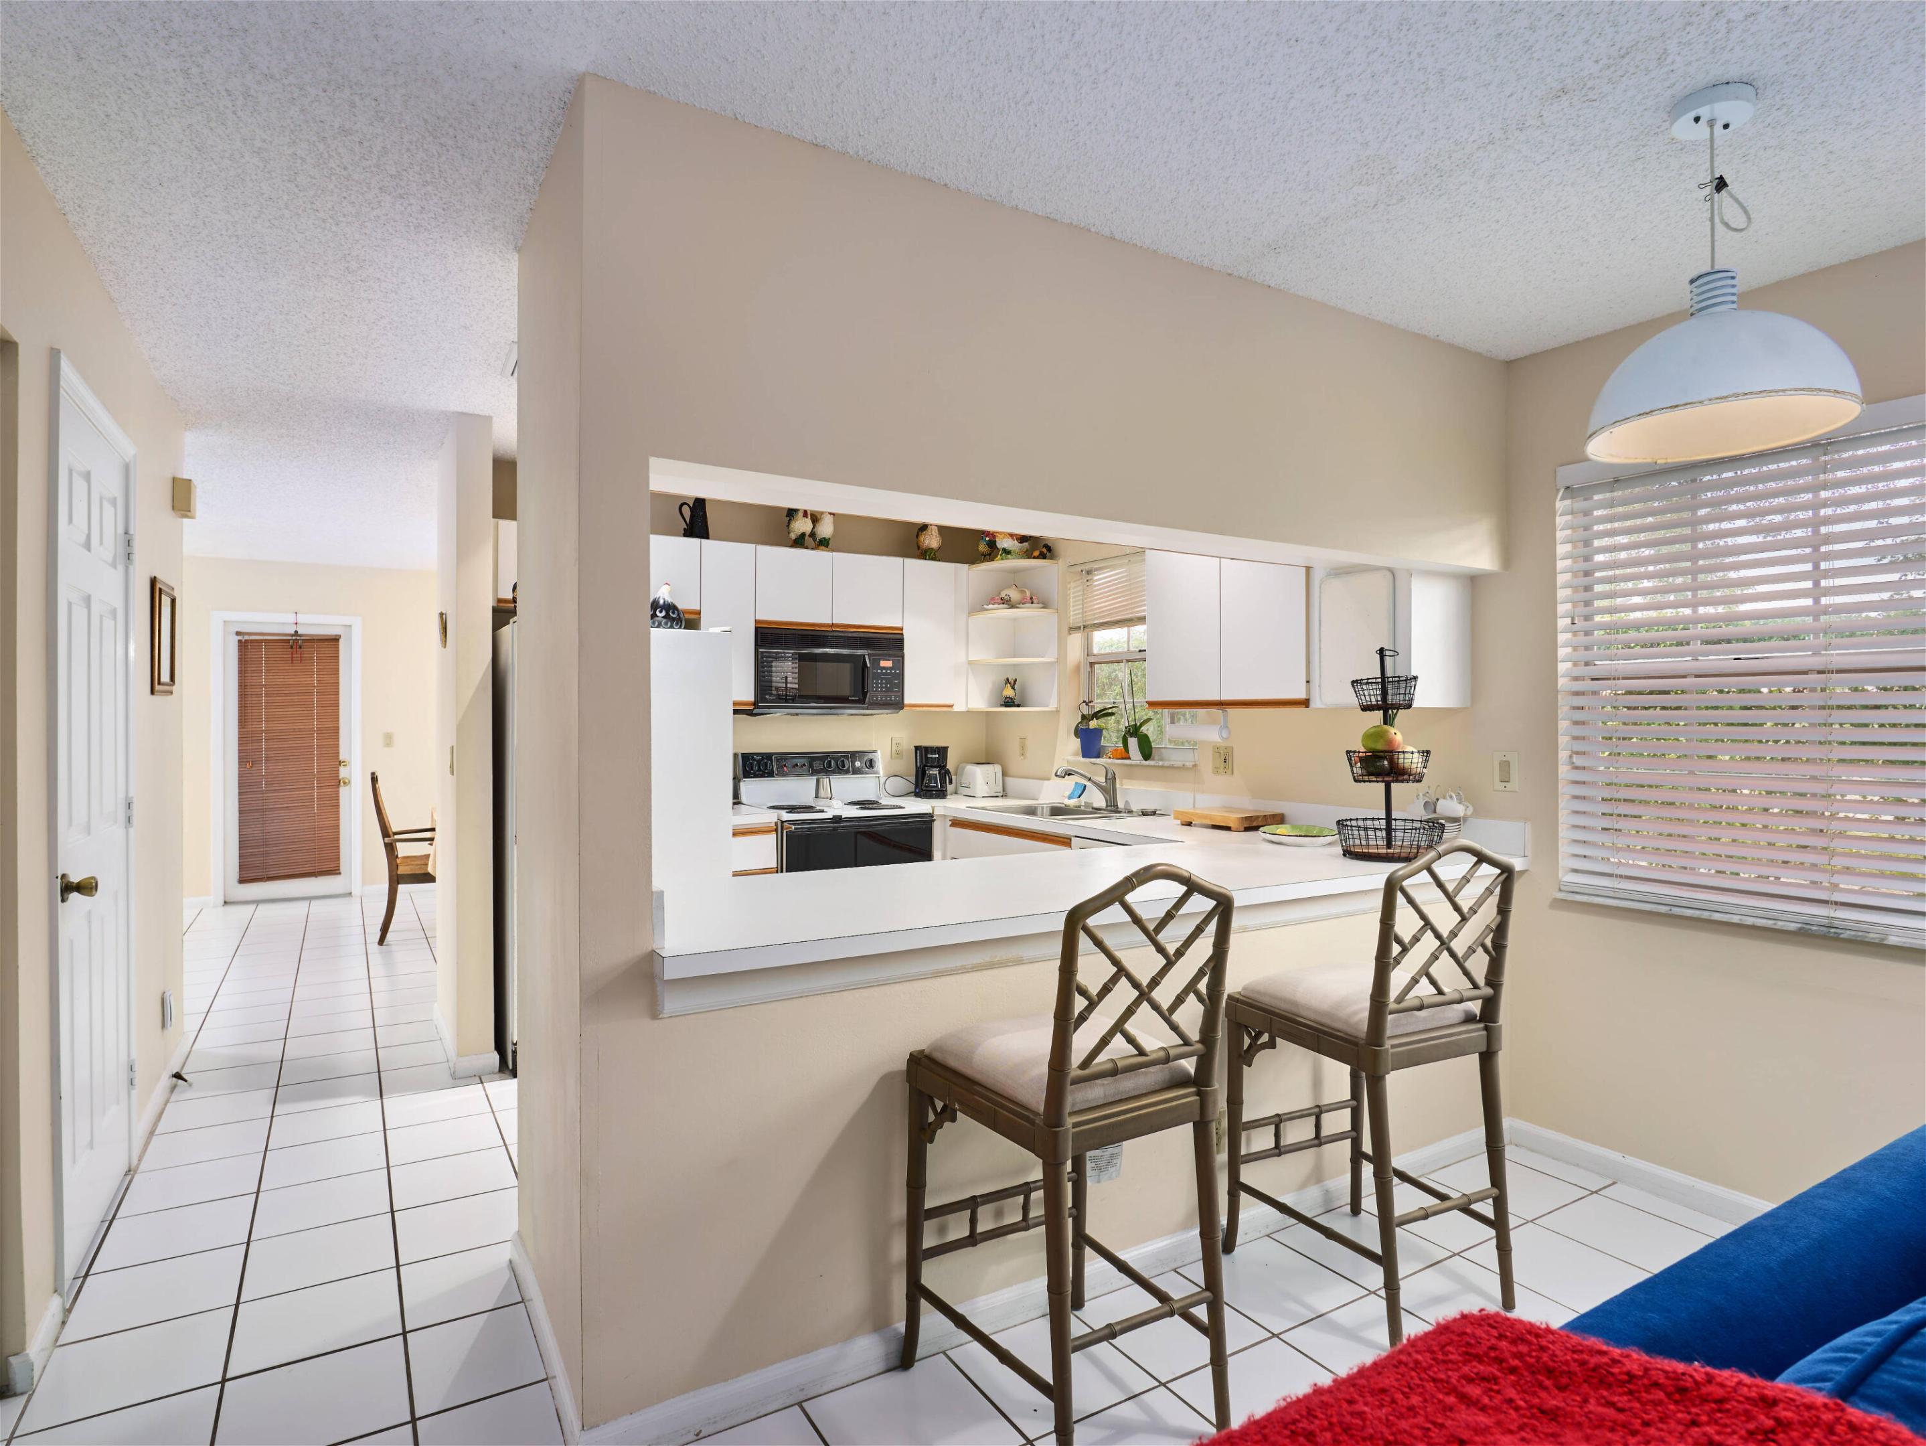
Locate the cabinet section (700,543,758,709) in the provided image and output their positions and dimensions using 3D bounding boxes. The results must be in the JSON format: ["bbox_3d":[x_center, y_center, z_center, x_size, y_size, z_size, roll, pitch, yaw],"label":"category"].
[{"bbox_3d":[-1.151,-0.442,4.697,0.264,0.761,0.320,0,0,-31],"label":"cabinet section"}]

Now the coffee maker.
[{"bbox_3d":[-0.165,0.266,5.371,0.181,0.277,0.202,0,0,-21],"label":"coffee maker"}]

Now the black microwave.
[{"bbox_3d":[-0.729,-0.269,5.021,0.778,0.417,0.403,0,0,-31],"label":"black microwave"}]

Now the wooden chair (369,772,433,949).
[{"bbox_3d":[-3.375,0.806,6.322,0.595,1.018,0.564,0,0,-27],"label":"wooden chair"}]

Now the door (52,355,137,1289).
[{"bbox_3d":[-2.257,0.275,2.605,0.060,2.081,0.806,0,0,-32],"label":"door"}]

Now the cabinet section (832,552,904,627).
[{"bbox_3d":[-0.542,-0.638,5.062,0.388,0.368,0.320,0,0,-31],"label":"cabinet section"}]

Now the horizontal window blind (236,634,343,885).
[{"bbox_3d":[-4.989,0.265,7.436,0.649,1.806,0.050,0,0,-32],"label":"horizontal window blind"}]

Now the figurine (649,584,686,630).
[{"bbox_3d":[-1.261,-0.491,4.283,0.146,0.203,0.146,0,0,-31],"label":"figurine"}]

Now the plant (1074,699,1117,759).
[{"bbox_3d":[0.668,0.034,5.057,0.181,0.296,0.202,0,0,-31],"label":"plant"}]

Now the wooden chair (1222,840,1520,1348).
[{"bbox_3d":[0.967,0.783,2.390,0.459,1.064,0.534,0,0,-29],"label":"wooden chair"}]

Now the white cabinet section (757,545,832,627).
[{"bbox_3d":[-0.872,-0.638,4.863,0.384,0.368,0.320,0,0,-31],"label":"white cabinet section"}]

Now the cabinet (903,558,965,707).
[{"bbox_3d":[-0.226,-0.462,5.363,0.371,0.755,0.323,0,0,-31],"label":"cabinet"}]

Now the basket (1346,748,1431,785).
[{"bbox_3d":[1.338,0.136,3.154,0.245,0.109,0.245,0,0,0],"label":"basket"}]

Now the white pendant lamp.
[{"bbox_3d":[1.368,-0.828,1.821,0.403,0.591,0.403,0,0,0],"label":"white pendant lamp"}]

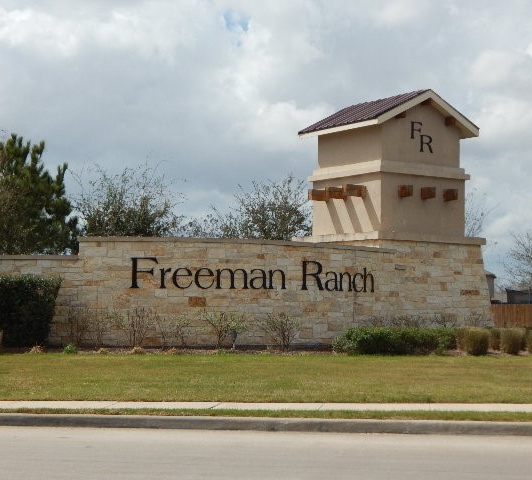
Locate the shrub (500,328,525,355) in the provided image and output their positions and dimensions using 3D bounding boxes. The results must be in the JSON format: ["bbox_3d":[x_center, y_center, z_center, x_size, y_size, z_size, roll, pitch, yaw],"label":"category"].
[{"bbox_3d":[6.623,2.727,30.300,0.645,0.699,0.613,0,-4,0],"label":"shrub"}]

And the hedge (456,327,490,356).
[{"bbox_3d":[5.213,2.532,28.200,0.750,0.713,0.750,1,-4,0],"label":"hedge"}]

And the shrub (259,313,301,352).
[{"bbox_3d":[0.373,2.531,31.200,1.162,1.051,1.046,0,-4,0],"label":"shrub"}]

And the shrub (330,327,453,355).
[{"bbox_3d":[3.552,2.736,30.700,3.484,0.762,1.200,0,-4,0],"label":"shrub"}]

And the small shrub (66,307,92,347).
[{"bbox_3d":[-5.192,2.408,31.400,0.724,1.114,0.651,0,-4,0],"label":"small shrub"}]

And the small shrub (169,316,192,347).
[{"bbox_3d":[-2.353,2.548,31.400,0.613,0.835,0.551,0,-4,0],"label":"small shrub"}]

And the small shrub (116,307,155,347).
[{"bbox_3d":[-3.633,2.408,31.400,1.058,1.114,0.952,0,-4,0],"label":"small shrub"}]

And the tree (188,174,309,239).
[{"bbox_3d":[-0.221,0.689,45.045,5.267,6.646,4.846,0,-4,0],"label":"tree"}]

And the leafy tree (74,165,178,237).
[{"bbox_3d":[-4.930,0.411,40.000,3.795,6.036,3.700,1,-4,0],"label":"leafy tree"}]

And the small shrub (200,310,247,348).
[{"bbox_3d":[-1.180,2.484,31.300,1.277,1.055,1.149,0,-4,0],"label":"small shrub"}]

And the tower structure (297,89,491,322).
[{"bbox_3d":[3.715,-0.574,34.305,4.300,7.491,4.300,3,-4,-34],"label":"tower structure"}]

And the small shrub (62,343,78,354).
[{"bbox_3d":[-4.674,2.604,27.000,0.371,0.275,0.371,1,-4,0],"label":"small shrub"}]

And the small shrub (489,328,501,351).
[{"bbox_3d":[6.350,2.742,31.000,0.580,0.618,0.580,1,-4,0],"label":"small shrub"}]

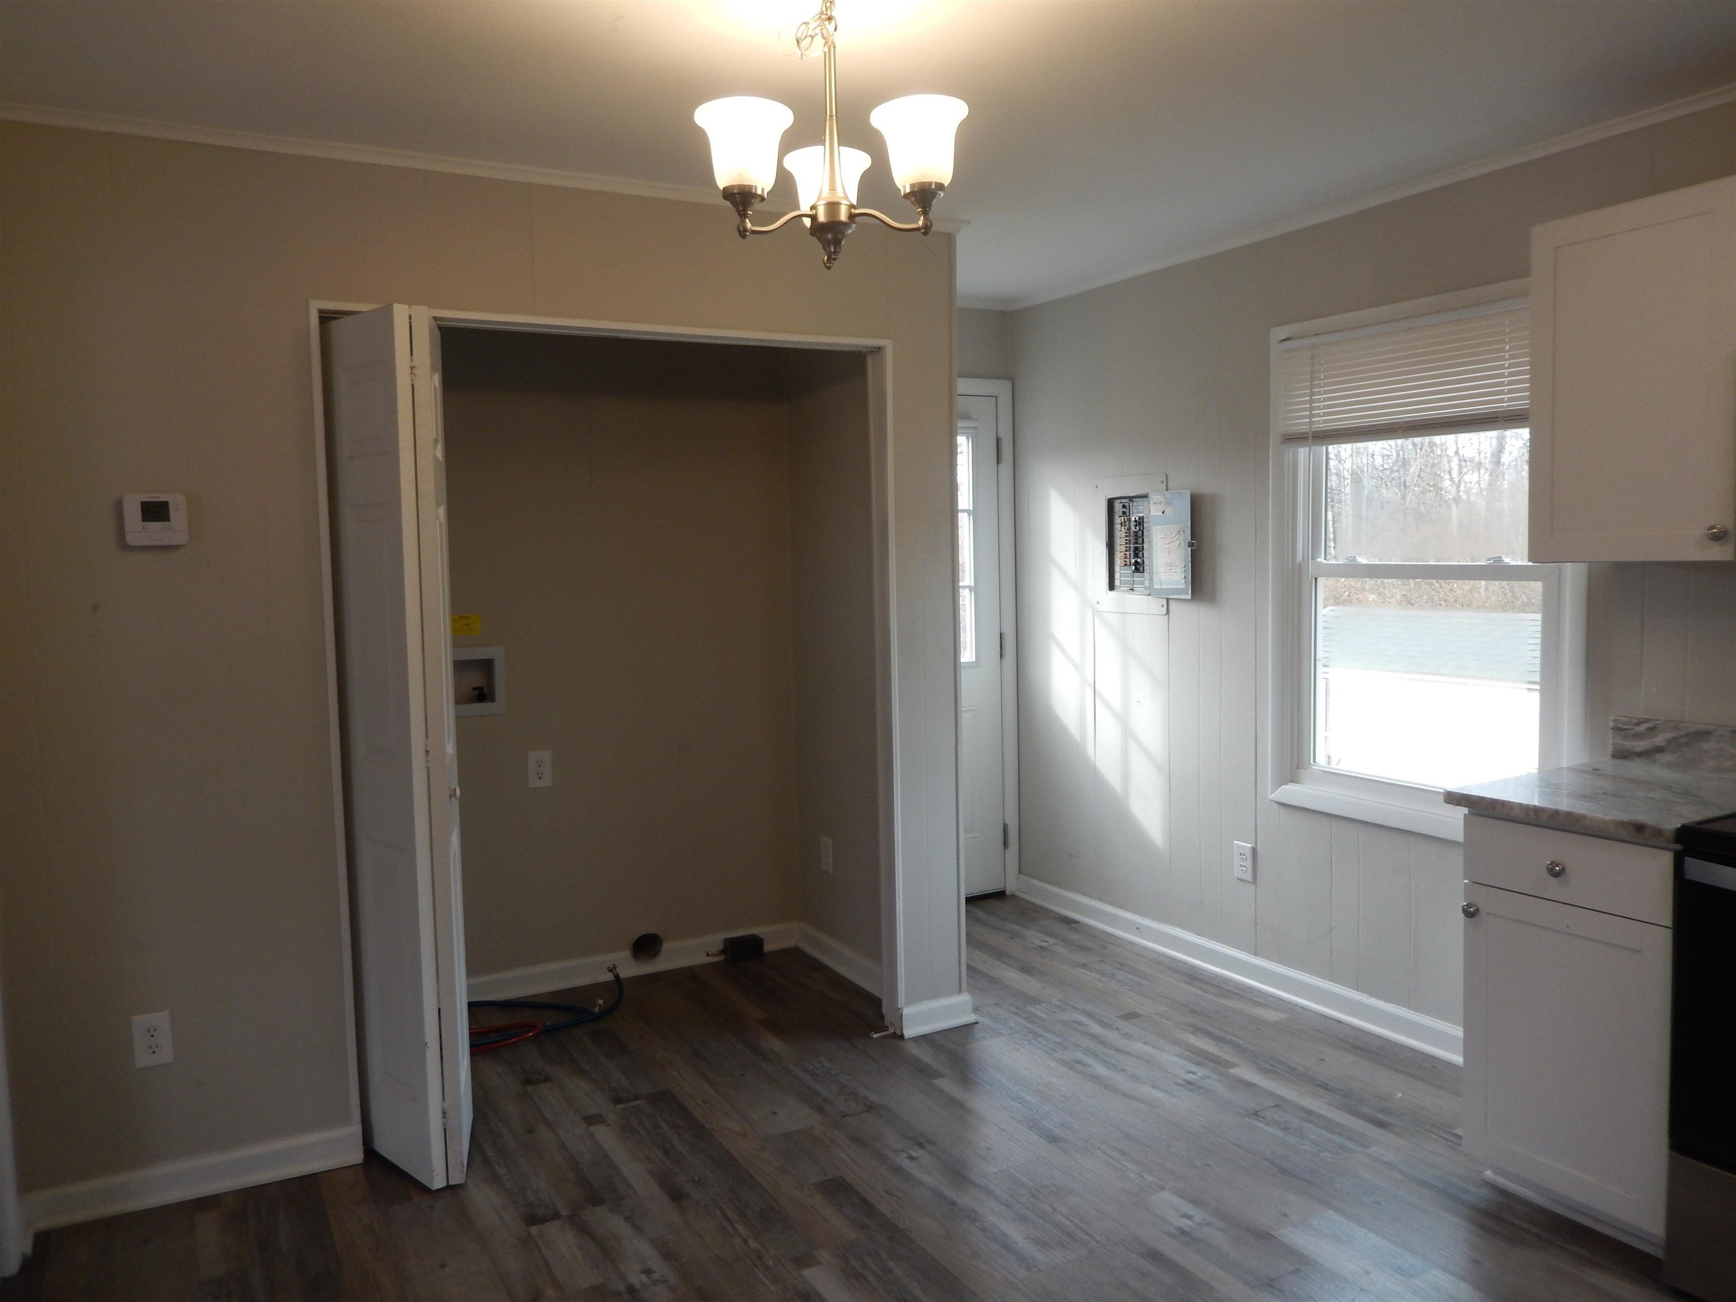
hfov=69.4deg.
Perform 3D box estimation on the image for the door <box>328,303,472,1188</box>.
[{"bbox_3d":[-1.091,0.234,2.978,0.275,2.000,0.375,-3,5,-27],"label":"door"}]

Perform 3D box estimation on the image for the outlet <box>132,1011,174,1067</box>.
[{"bbox_3d":[-1.629,0.887,2.858,0.073,0.118,0.012,-3,5,-27],"label":"outlet"}]

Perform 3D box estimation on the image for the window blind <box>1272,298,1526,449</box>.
[{"bbox_3d":[1.508,-0.767,3.499,0.045,0.335,0.930,-4,5,-30],"label":"window blind"}]

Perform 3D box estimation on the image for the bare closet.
[{"bbox_3d":[-0.805,0.160,3.752,1.600,2.060,1.120,-3,5,-27],"label":"bare closet"}]

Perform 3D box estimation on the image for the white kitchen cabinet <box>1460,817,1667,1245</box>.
[{"bbox_3d":[1.707,0.786,2.768,0.629,0.866,0.449,-4,5,-30],"label":"white kitchen cabinet"}]

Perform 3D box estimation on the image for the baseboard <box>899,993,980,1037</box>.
[{"bbox_3d":[0.224,1.118,3.838,0.250,0.097,0.022,-3,5,-27],"label":"baseboard"}]

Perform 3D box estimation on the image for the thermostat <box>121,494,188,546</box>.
[{"bbox_3d":[-1.583,-0.291,2.789,0.117,0.106,0.028,-3,5,-27],"label":"thermostat"}]

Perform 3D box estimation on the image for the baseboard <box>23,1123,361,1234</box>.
[{"bbox_3d":[-1.555,1.222,2.924,0.700,0.095,0.018,-3,5,-27],"label":"baseboard"}]

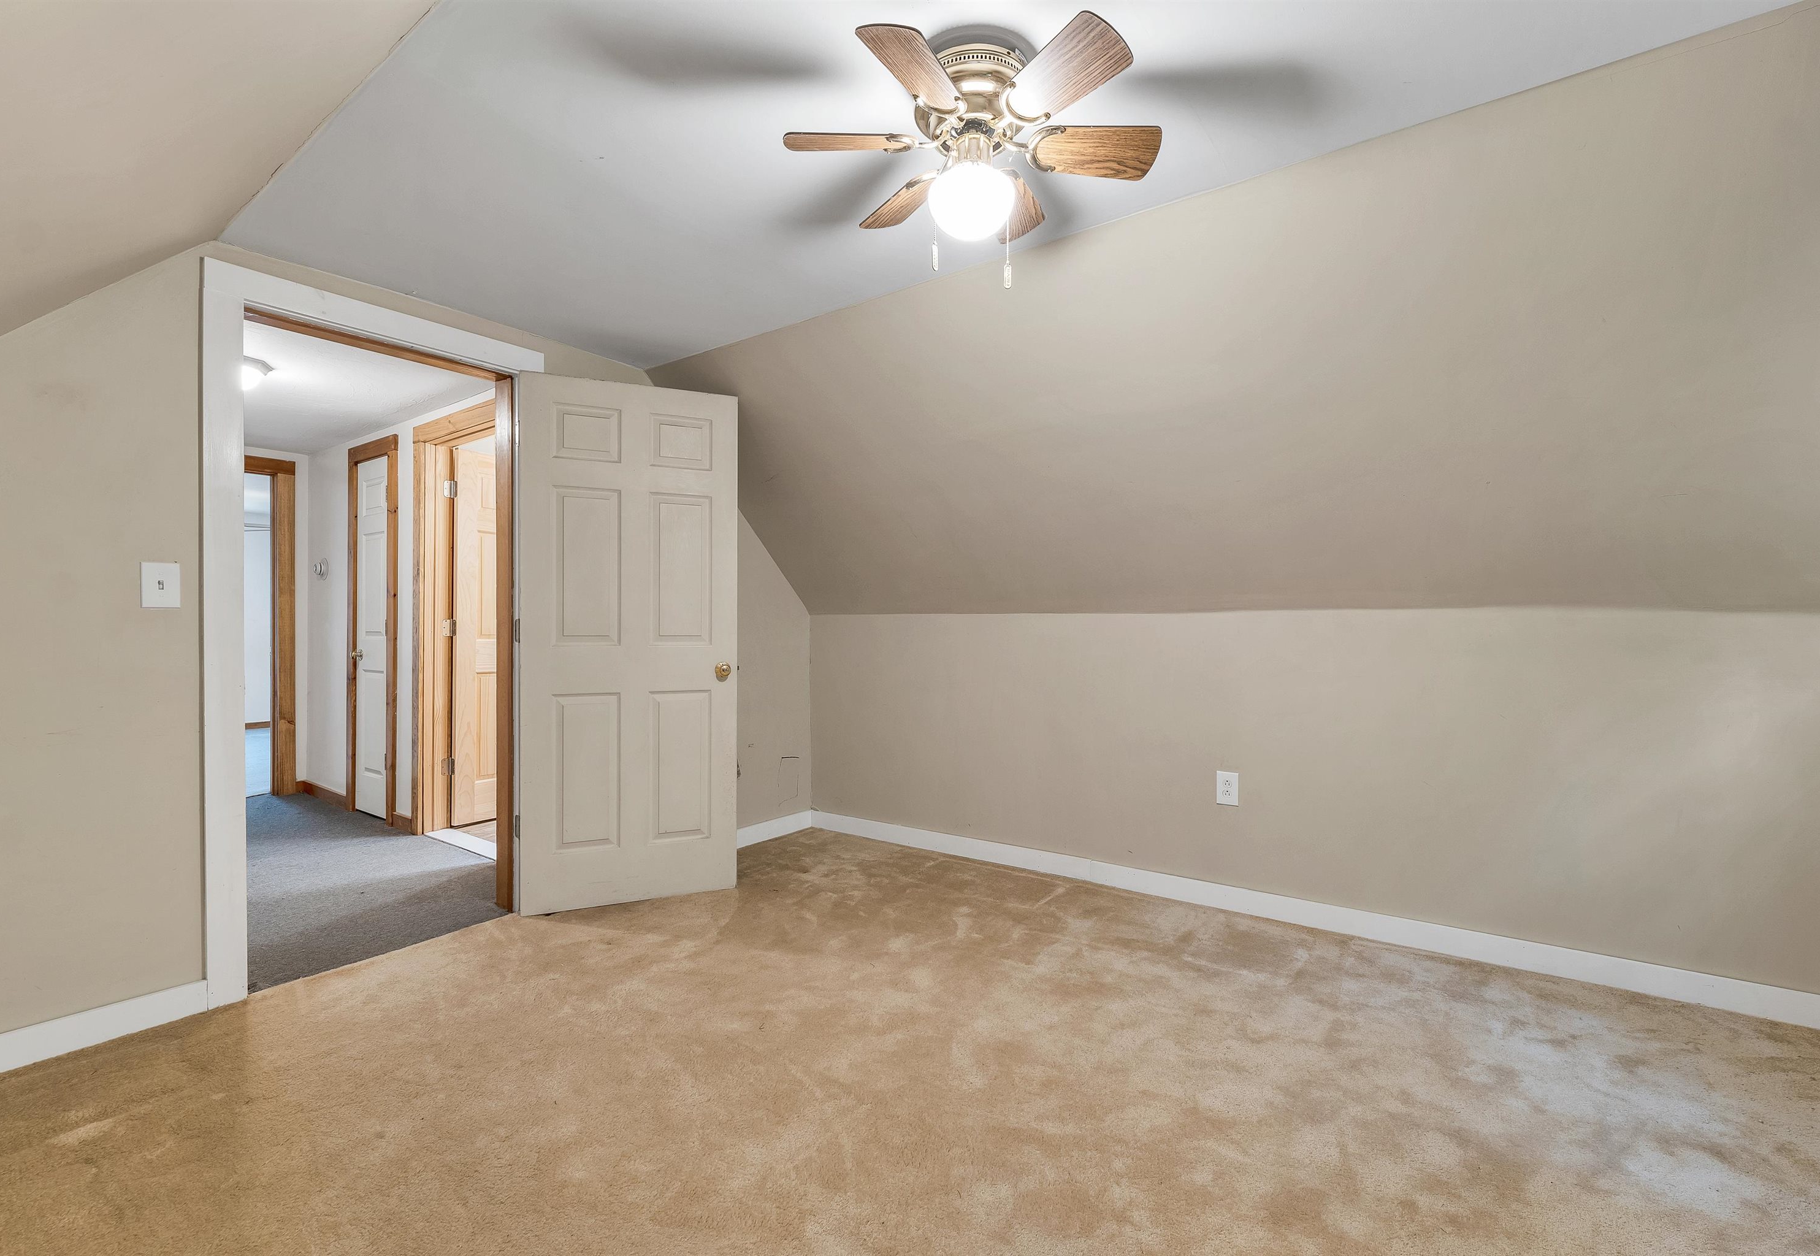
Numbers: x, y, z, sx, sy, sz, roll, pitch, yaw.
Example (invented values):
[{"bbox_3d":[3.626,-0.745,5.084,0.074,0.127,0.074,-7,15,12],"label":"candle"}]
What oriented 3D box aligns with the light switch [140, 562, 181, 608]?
[{"bbox_3d":[-2.051,-0.116,2.008,0.014,0.119,0.073,0,0,38],"label":"light switch"}]

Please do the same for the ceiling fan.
[{"bbox_3d":[0.128,-0.958,1.509,0.760,0.310,0.740,0,0,-34],"label":"ceiling fan"}]

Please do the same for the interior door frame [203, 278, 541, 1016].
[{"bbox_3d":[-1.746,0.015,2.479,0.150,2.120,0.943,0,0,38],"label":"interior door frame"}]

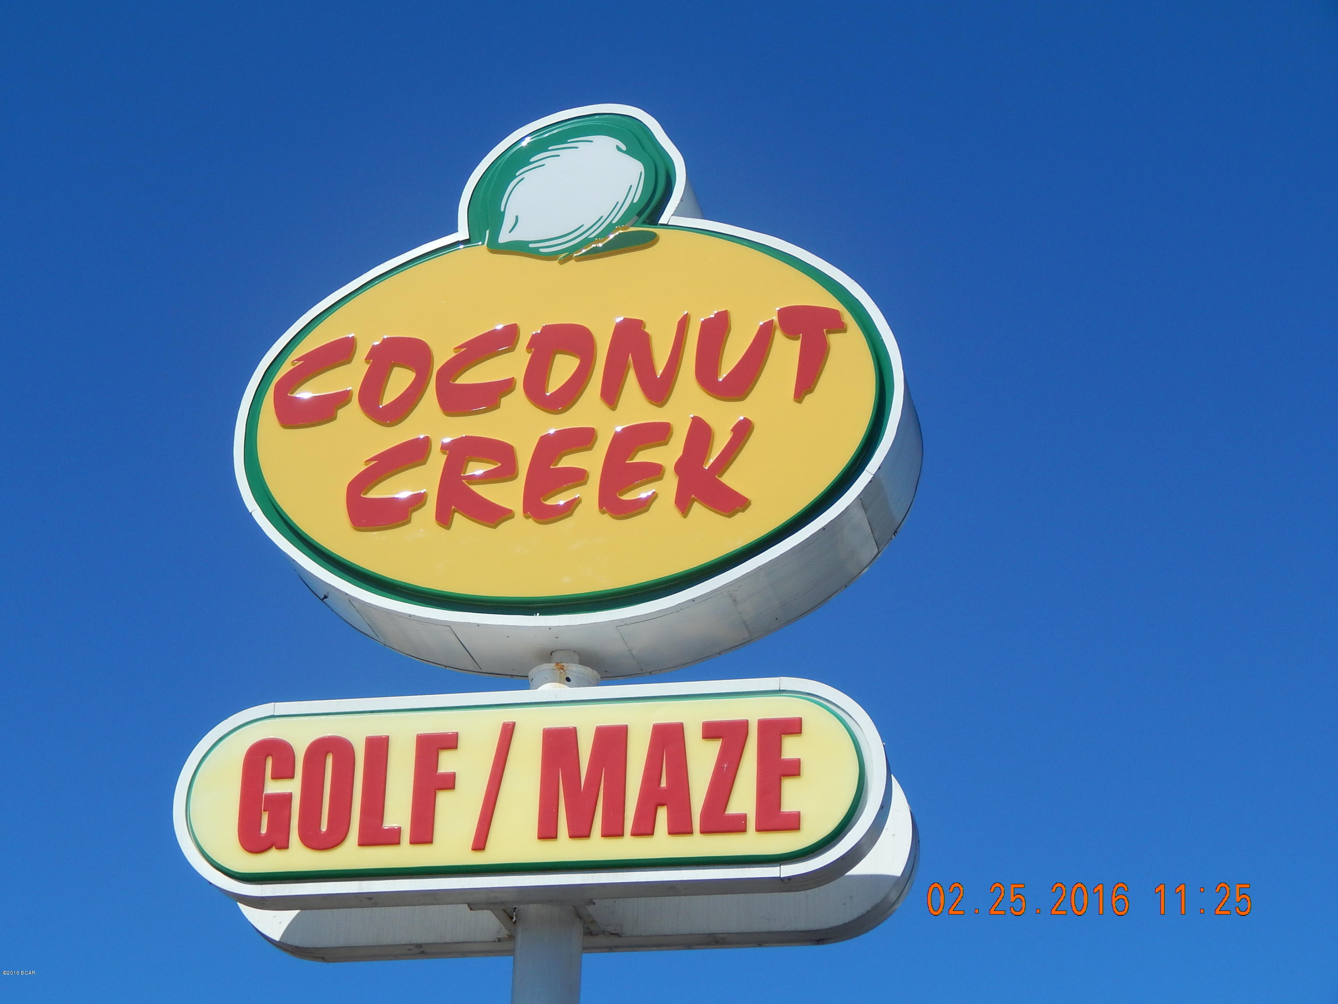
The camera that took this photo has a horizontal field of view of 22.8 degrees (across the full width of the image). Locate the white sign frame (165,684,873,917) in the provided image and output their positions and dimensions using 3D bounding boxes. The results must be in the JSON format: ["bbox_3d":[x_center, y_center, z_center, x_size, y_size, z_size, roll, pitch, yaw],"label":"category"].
[{"bbox_3d":[-0.562,1.164,13.190,2.900,0.822,0.194,-4,-25,12],"label":"white sign frame"}]

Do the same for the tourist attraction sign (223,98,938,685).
[{"bbox_3d":[-0.379,-0.490,14.309,2.891,2.463,0.587,-4,-25,12],"label":"tourist attraction sign"}]

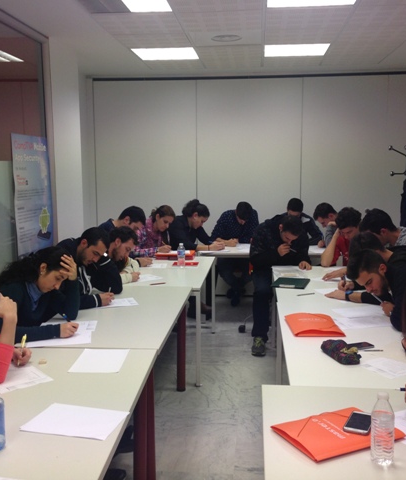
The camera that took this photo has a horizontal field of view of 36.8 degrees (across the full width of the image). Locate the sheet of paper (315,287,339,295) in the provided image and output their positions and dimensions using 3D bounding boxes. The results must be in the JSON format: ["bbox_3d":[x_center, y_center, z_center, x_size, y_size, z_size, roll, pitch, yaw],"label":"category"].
[{"bbox_3d":[0.907,0.342,4.011,0.297,0.004,0.210,-2,8,-14],"label":"sheet of paper"}]

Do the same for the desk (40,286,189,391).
[{"bbox_3d":[-0.482,0.772,3.591,0.700,0.715,1.410,0,7,5],"label":"desk"}]

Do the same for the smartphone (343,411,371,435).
[{"bbox_3d":[0.520,0.599,2.018,0.071,0.009,0.141,3,8,24],"label":"smartphone"}]

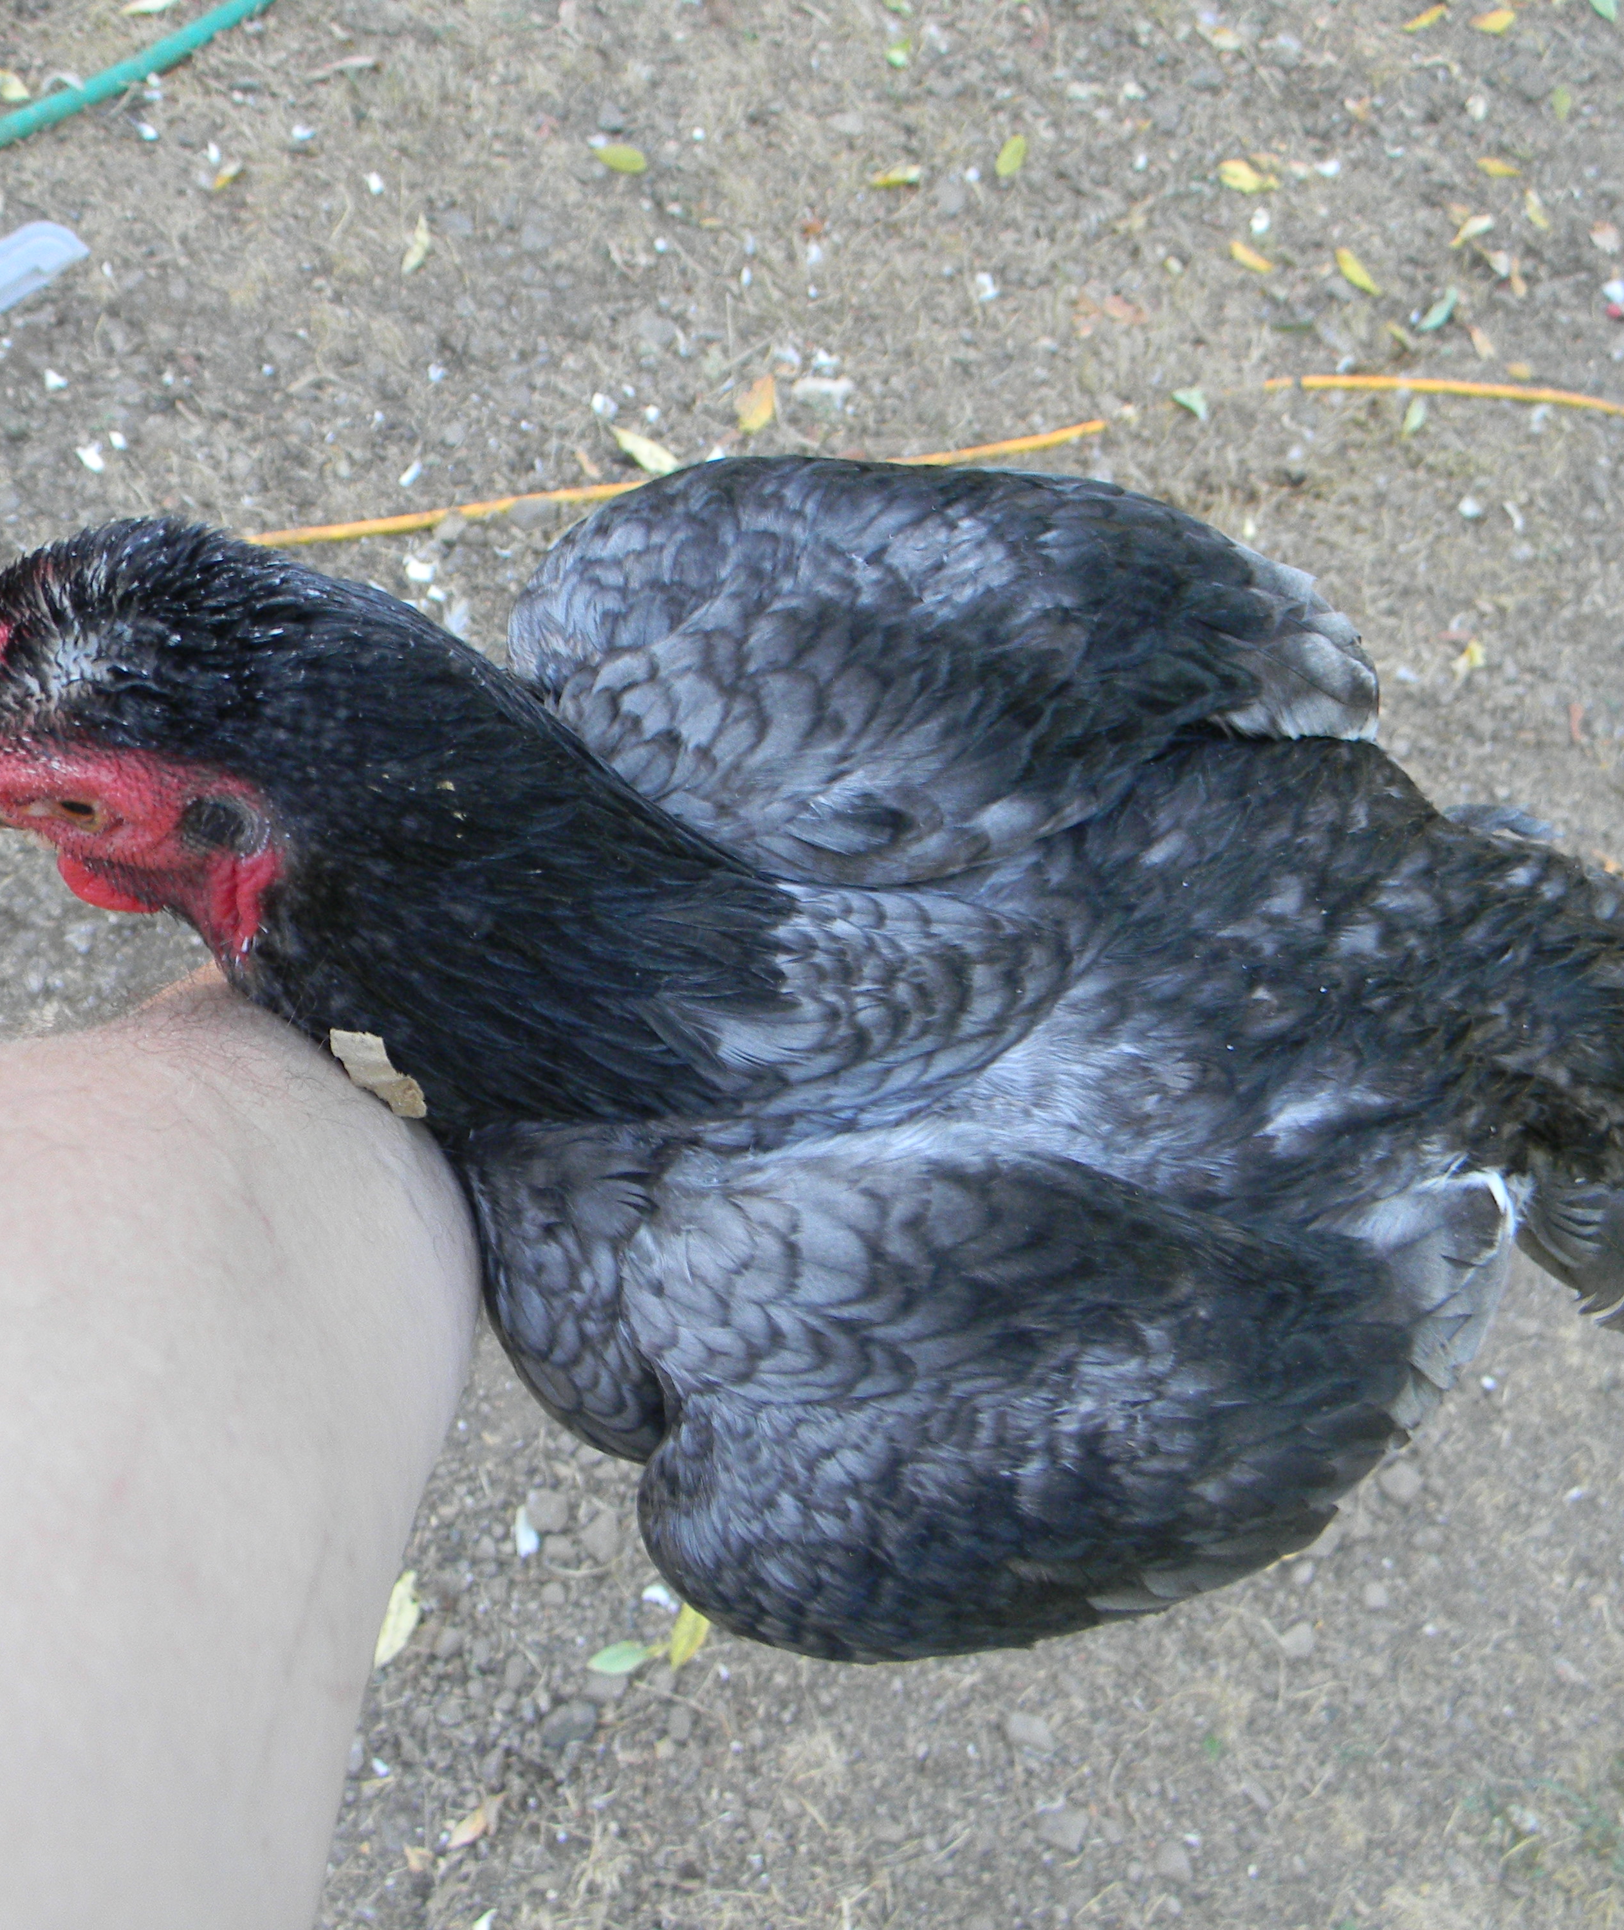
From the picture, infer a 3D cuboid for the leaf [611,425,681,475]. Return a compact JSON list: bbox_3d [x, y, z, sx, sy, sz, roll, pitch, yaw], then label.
[{"bbox_3d":[-0.132,-0.411,1.664,0.067,0.010,0.022,37,67,3],"label":"leaf"}]

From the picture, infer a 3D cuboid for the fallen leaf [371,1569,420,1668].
[{"bbox_3d":[-0.264,0.415,1.321,0.022,0.010,0.062,21,67,-3],"label":"fallen leaf"}]

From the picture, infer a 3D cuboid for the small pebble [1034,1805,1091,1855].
[{"bbox_3d":[0.162,0.561,1.350,0.035,0.018,0.028,31,67,1],"label":"small pebble"}]

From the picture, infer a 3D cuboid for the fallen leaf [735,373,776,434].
[{"bbox_3d":[-0.046,-0.458,1.700,0.026,0.010,0.064,23,67,-3],"label":"fallen leaf"}]

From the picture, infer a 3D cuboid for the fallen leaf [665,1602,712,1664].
[{"bbox_3d":[-0.074,0.404,1.271,0.019,0.008,0.053,18,65,3],"label":"fallen leaf"}]

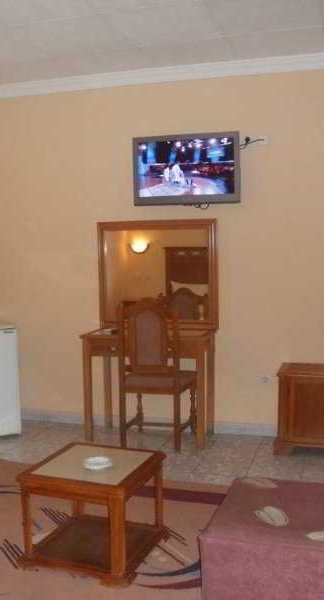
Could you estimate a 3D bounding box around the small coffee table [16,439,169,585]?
[{"bbox_3d":[-0.307,0.981,2.823,0.535,0.437,0.450,1,6,23],"label":"small coffee table"}]

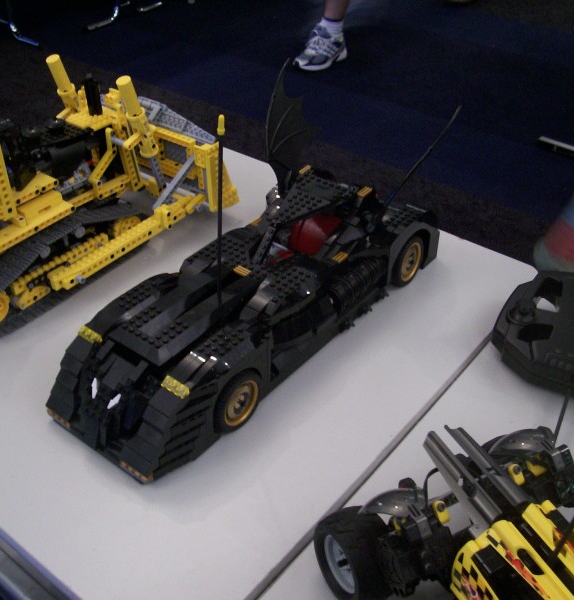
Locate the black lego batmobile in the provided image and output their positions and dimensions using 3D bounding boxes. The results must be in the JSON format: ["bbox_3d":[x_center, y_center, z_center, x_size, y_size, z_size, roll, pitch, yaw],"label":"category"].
[{"bbox_3d":[-0.024,-0.053,0.739,0.185,0.202,0.438,26,44,29],"label":"black lego batmobile"}]

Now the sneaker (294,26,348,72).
[{"bbox_3d":[0.143,-1.072,3.314,0.280,0.130,0.105,-29,46,-32],"label":"sneaker"}]

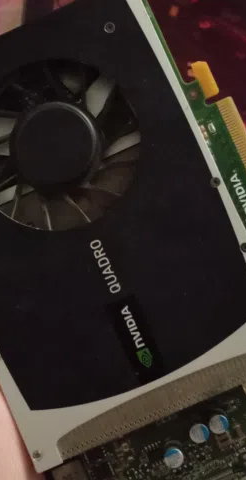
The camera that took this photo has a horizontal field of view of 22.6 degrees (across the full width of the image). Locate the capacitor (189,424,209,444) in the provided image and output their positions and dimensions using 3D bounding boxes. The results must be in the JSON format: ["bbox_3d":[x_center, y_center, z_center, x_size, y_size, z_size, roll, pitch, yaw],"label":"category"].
[{"bbox_3d":[0.025,0.063,0.203,0.006,0.006,0.007,-24,-3,2],"label":"capacitor"}]

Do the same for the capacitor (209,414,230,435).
[{"bbox_3d":[0.031,0.060,0.203,0.006,0.006,0.007,-24,-3,2],"label":"capacitor"}]

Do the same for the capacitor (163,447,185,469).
[{"bbox_3d":[0.017,0.071,0.203,0.006,0.006,0.007,-24,-3,2],"label":"capacitor"}]

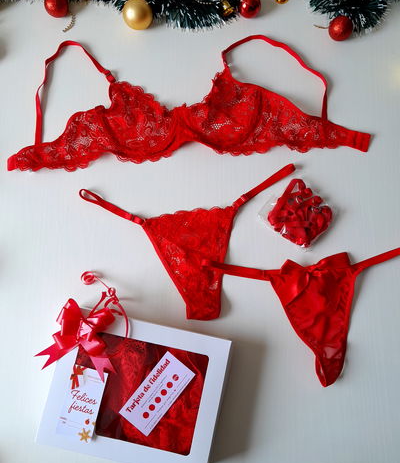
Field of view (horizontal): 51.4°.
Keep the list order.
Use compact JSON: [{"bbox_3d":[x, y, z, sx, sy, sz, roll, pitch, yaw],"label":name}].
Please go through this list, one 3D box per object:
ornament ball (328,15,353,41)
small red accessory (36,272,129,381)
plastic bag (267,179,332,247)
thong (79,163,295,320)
[{"bbox_3d":[0.234,-0.340,0.695,0.041,0.041,0.041,-1,78,4],"label":"ornament ball"},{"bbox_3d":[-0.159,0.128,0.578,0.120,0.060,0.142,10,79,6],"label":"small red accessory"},{"bbox_3d":[0.153,-0.029,0.641,0.097,0.025,0.094,41,83,11],"label":"plastic bag"},{"bbox_3d":[-0.010,0.022,0.642,0.351,0.022,0.230,-7,77,2],"label":"thong"}]

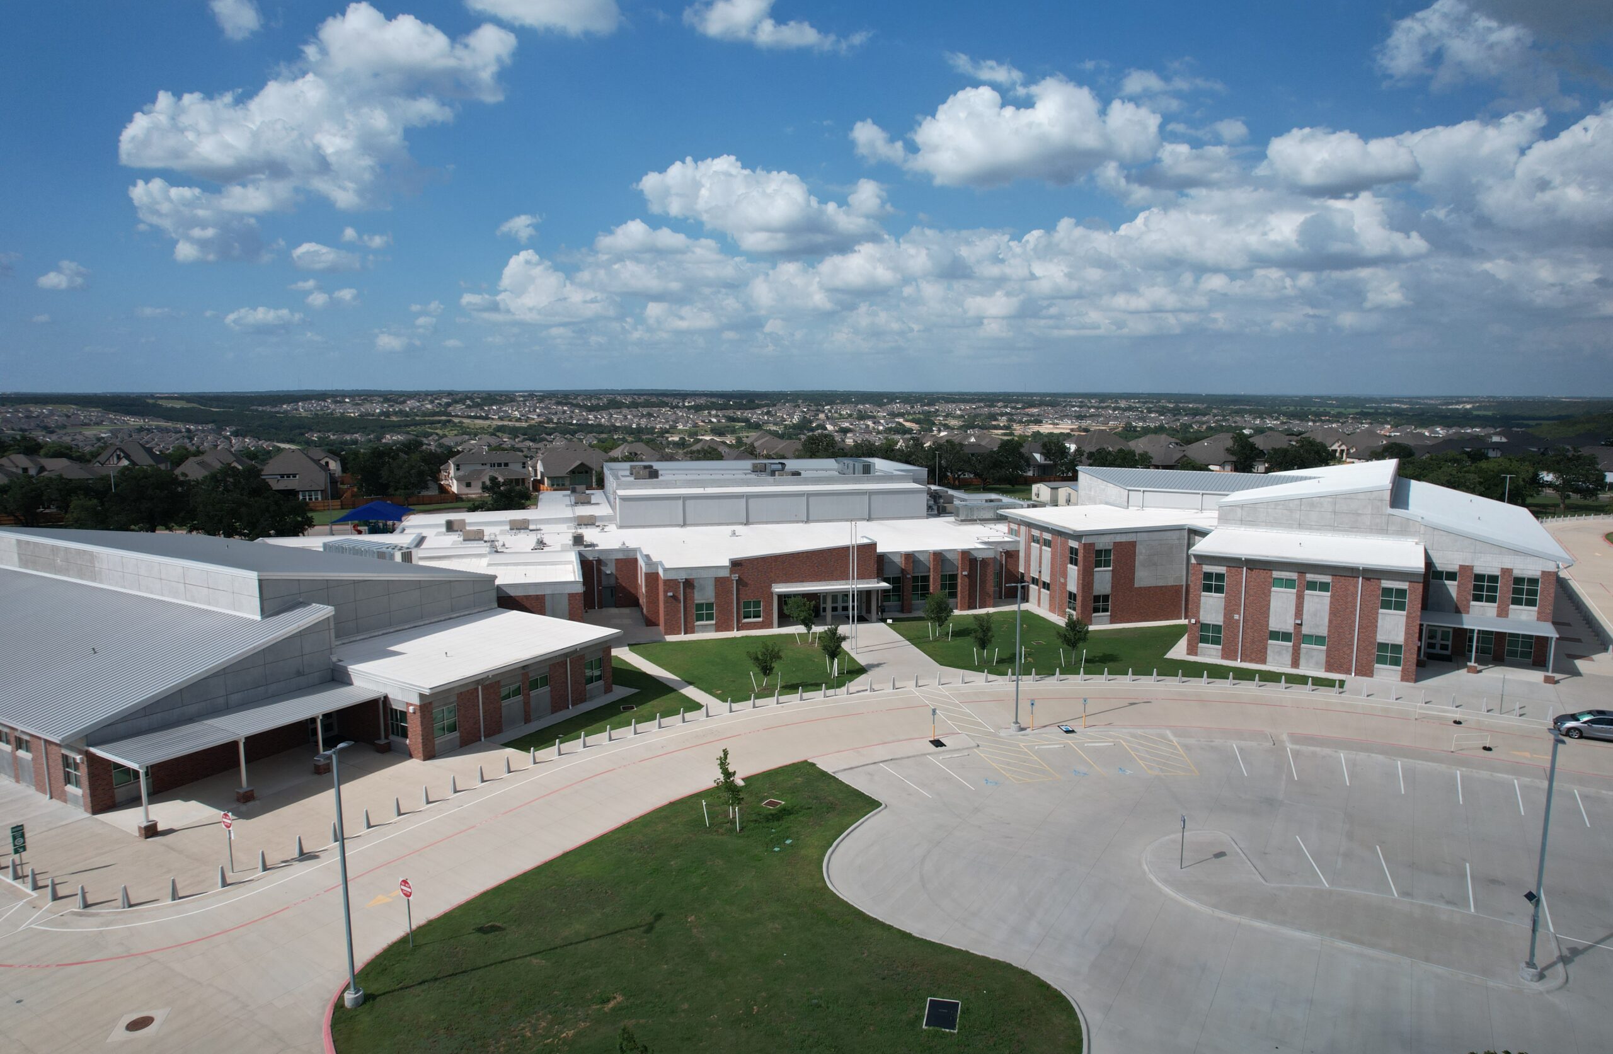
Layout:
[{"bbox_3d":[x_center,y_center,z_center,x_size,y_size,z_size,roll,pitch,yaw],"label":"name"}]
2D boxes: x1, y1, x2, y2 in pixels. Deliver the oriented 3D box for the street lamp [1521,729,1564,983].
[{"bbox_3d":[27.839,12.484,37.229,0.820,9.833,1.750,3,8,19],"label":"street lamp"}]

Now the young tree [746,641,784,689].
[{"bbox_3d":[-3.112,10.429,74.332,2.813,3.668,2.813,-1,8,-2],"label":"young tree"}]

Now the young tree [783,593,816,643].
[{"bbox_3d":[-0.559,8.187,87.517,3.032,4.384,3.032,0,8,0],"label":"young tree"}]

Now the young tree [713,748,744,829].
[{"bbox_3d":[-4.049,13.441,51.288,1.606,4.047,1.558,0,8,0],"label":"young tree"}]

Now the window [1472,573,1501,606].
[{"bbox_3d":[56.217,5.144,81.590,1.788,2.404,0.160,5,9,32],"label":"window"}]

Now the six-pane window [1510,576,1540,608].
[{"bbox_3d":[58.184,5.291,79.732,1.800,2.400,0.150,4,9,27],"label":"six-pane window"}]

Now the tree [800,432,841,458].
[{"bbox_3d":[3.147,-17.852,245.934,9.149,11.380,9.149,0,8,0],"label":"tree"}]

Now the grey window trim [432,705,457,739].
[{"bbox_3d":[-22.521,12.147,61.465,0.160,1.830,1.830,5,9,32],"label":"grey window trim"}]

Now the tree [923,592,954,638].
[{"bbox_3d":[12.043,7.970,90.145,2.766,4.388,2.711,0,8,0],"label":"tree"}]

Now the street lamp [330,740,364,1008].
[{"bbox_3d":[-16.689,12.683,35.690,0.720,9.850,1.620,3,9,23],"label":"street lamp"}]

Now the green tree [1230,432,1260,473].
[{"bbox_3d":[110.850,-17.680,249.160,8.200,12.000,8.000,0,8,0],"label":"green tree"}]

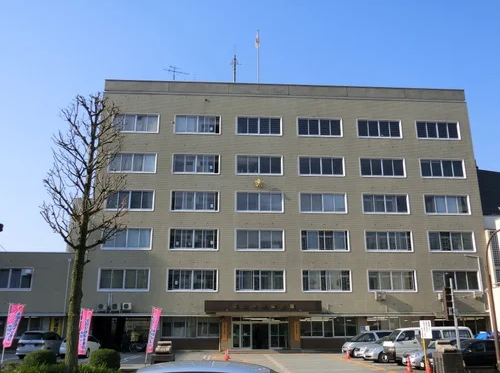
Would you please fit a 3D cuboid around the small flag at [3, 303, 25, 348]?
[{"bbox_3d":[-10.184,5.978,21.196,0.600,1.760,0.120,1,-17,-3],"label":"small flag"}]

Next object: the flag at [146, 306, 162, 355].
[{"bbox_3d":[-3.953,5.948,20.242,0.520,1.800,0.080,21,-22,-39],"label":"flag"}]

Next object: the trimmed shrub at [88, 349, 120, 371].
[{"bbox_3d":[-5.660,6.745,19.055,1.220,0.850,1.220,1,-17,-3],"label":"trimmed shrub"}]

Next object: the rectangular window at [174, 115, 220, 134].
[{"bbox_3d":[-5.259,-6.256,49.766,4.680,2.090,0.150,1,-17,-3],"label":"rectangular window"}]

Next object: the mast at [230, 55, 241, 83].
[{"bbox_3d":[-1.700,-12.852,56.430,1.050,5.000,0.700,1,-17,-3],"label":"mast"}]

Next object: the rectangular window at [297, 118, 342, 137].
[{"bbox_3d":[6.719,-5.687,47.187,4.431,1.907,0.200,1,-17,-3],"label":"rectangular window"}]

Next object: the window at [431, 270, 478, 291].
[{"bbox_3d":[18.859,8.662,44.875,4.464,1.981,0.200,1,-17,-4],"label":"window"}]

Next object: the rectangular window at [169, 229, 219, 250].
[{"bbox_3d":[-5.242,5.017,46.357,4.680,2.070,0.150,1,-17,-3],"label":"rectangular window"}]

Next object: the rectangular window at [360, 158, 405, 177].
[{"bbox_3d":[13.247,-1.850,48.861,4.540,1.970,0.200,1,-17,-3],"label":"rectangular window"}]

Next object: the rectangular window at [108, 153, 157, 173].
[{"bbox_3d":[-10.792,-2.171,45.018,4.431,1.907,0.200,1,-17,-3],"label":"rectangular window"}]

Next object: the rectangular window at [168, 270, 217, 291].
[{"bbox_3d":[-5.236,8.643,45.260,4.680,2.090,0.150,1,-17,-3],"label":"rectangular window"}]

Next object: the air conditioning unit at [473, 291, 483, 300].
[{"bbox_3d":[21.321,10.193,45.965,0.800,0.600,0.320,1,-17,-3],"label":"air conditioning unit"}]

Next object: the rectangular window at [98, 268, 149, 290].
[{"bbox_3d":[-11.285,8.418,44.159,4.540,1.970,0.200,1,-17,-3],"label":"rectangular window"}]

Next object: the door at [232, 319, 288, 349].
[{"bbox_3d":[0.948,12.993,43.299,5.068,2.618,0.200,1,-17,-4],"label":"door"}]

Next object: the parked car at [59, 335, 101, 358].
[{"bbox_3d":[-11.705,11.021,34.021,1.700,1.480,4.250,1,-17,-3],"label":"parked car"}]

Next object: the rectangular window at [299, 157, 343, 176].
[{"bbox_3d":[6.875,-1.933,47.252,4.464,1.992,0.200,1,-17,-4],"label":"rectangular window"}]

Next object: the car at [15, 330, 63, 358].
[{"bbox_3d":[-14.948,11.369,35.255,1.790,1.760,4.700,1,-17,-4],"label":"car"}]

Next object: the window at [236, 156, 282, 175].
[{"bbox_3d":[0.886,-1.983,45.708,4.431,1.907,0.200,1,-17,-3],"label":"window"}]

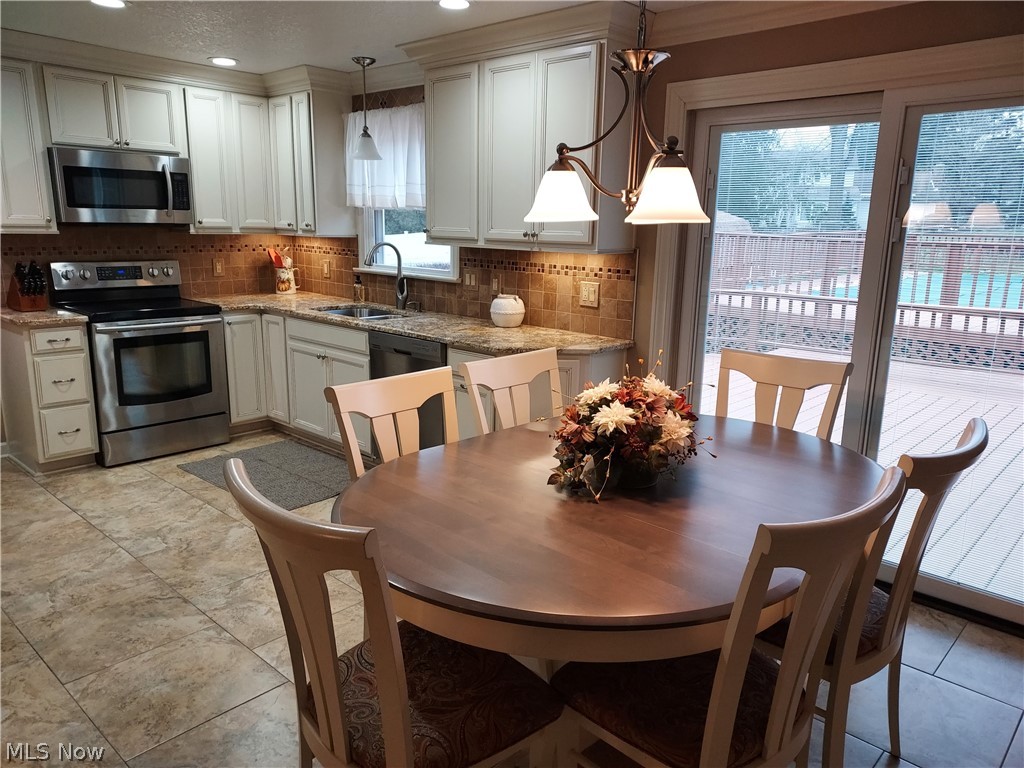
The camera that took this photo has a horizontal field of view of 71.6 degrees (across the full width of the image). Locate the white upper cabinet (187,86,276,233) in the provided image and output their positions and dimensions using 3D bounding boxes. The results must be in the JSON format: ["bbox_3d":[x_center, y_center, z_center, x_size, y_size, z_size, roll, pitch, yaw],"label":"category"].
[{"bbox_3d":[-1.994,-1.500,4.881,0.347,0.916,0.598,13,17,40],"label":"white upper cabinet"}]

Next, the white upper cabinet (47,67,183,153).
[{"bbox_3d":[-2.448,-1.631,4.328,0.347,0.433,0.775,13,17,40],"label":"white upper cabinet"}]

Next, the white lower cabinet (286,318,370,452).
[{"bbox_3d":[-0.956,-0.029,4.689,0.892,0.840,0.628,12,17,40],"label":"white lower cabinet"}]

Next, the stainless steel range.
[{"bbox_3d":[-2.363,-0.170,4.553,0.695,1.178,0.762,12,17,40],"label":"stainless steel range"}]

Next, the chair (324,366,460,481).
[{"bbox_3d":[-0.197,0.511,2.188,0.553,1.005,0.492,13,17,42],"label":"chair"}]

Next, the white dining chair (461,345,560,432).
[{"bbox_3d":[0.172,0.422,2.651,0.570,1.000,0.525,12,17,40],"label":"white dining chair"}]

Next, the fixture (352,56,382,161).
[{"bbox_3d":[-0.878,-1.639,4.258,0.179,0.560,0.179,1,13,0],"label":"fixture"}]

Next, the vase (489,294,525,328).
[{"bbox_3d":[-0.031,-0.409,3.987,0.194,0.176,0.194,1,13,0],"label":"vase"}]

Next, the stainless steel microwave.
[{"bbox_3d":[-2.457,-1.212,4.420,0.400,0.413,0.755,12,17,40],"label":"stainless steel microwave"}]

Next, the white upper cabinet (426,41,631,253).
[{"bbox_3d":[0.069,-1.173,3.666,1.188,0.916,0.347,13,17,40],"label":"white upper cabinet"}]

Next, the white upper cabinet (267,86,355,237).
[{"bbox_3d":[-1.391,-1.512,4.978,0.527,0.920,0.337,12,17,40],"label":"white upper cabinet"}]

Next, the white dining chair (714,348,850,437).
[{"bbox_3d":[0.919,0.421,2.701,0.492,1.005,0.553,10,15,32],"label":"white dining chair"}]

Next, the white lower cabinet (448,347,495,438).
[{"bbox_3d":[-0.016,0.183,3.889,0.355,0.850,0.628,12,17,40],"label":"white lower cabinet"}]

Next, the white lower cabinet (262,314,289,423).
[{"bbox_3d":[-1.388,-0.150,5.001,0.280,0.766,0.638,13,17,40],"label":"white lower cabinet"}]

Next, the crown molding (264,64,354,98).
[{"bbox_3d":[-1.368,-1.991,4.767,0.598,0.128,0.422,13,17,40],"label":"crown molding"}]

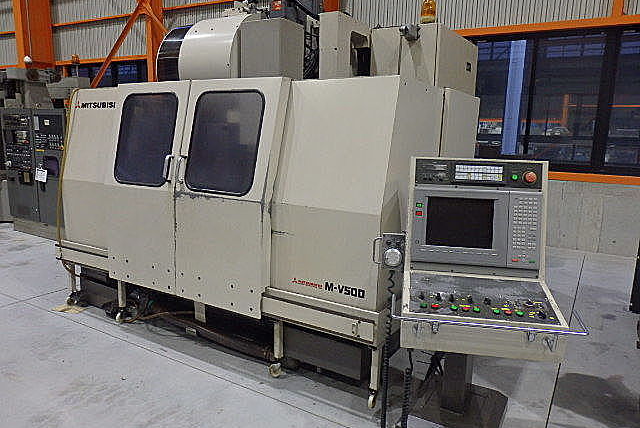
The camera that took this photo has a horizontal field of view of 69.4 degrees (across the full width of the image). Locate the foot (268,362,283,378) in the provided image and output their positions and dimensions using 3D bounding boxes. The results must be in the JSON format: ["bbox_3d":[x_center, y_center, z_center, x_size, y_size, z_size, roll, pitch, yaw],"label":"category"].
[{"bbox_3d":[-0.252,0.903,2.674,0.066,0.088,0.052,7,12,30],"label":"foot"}]

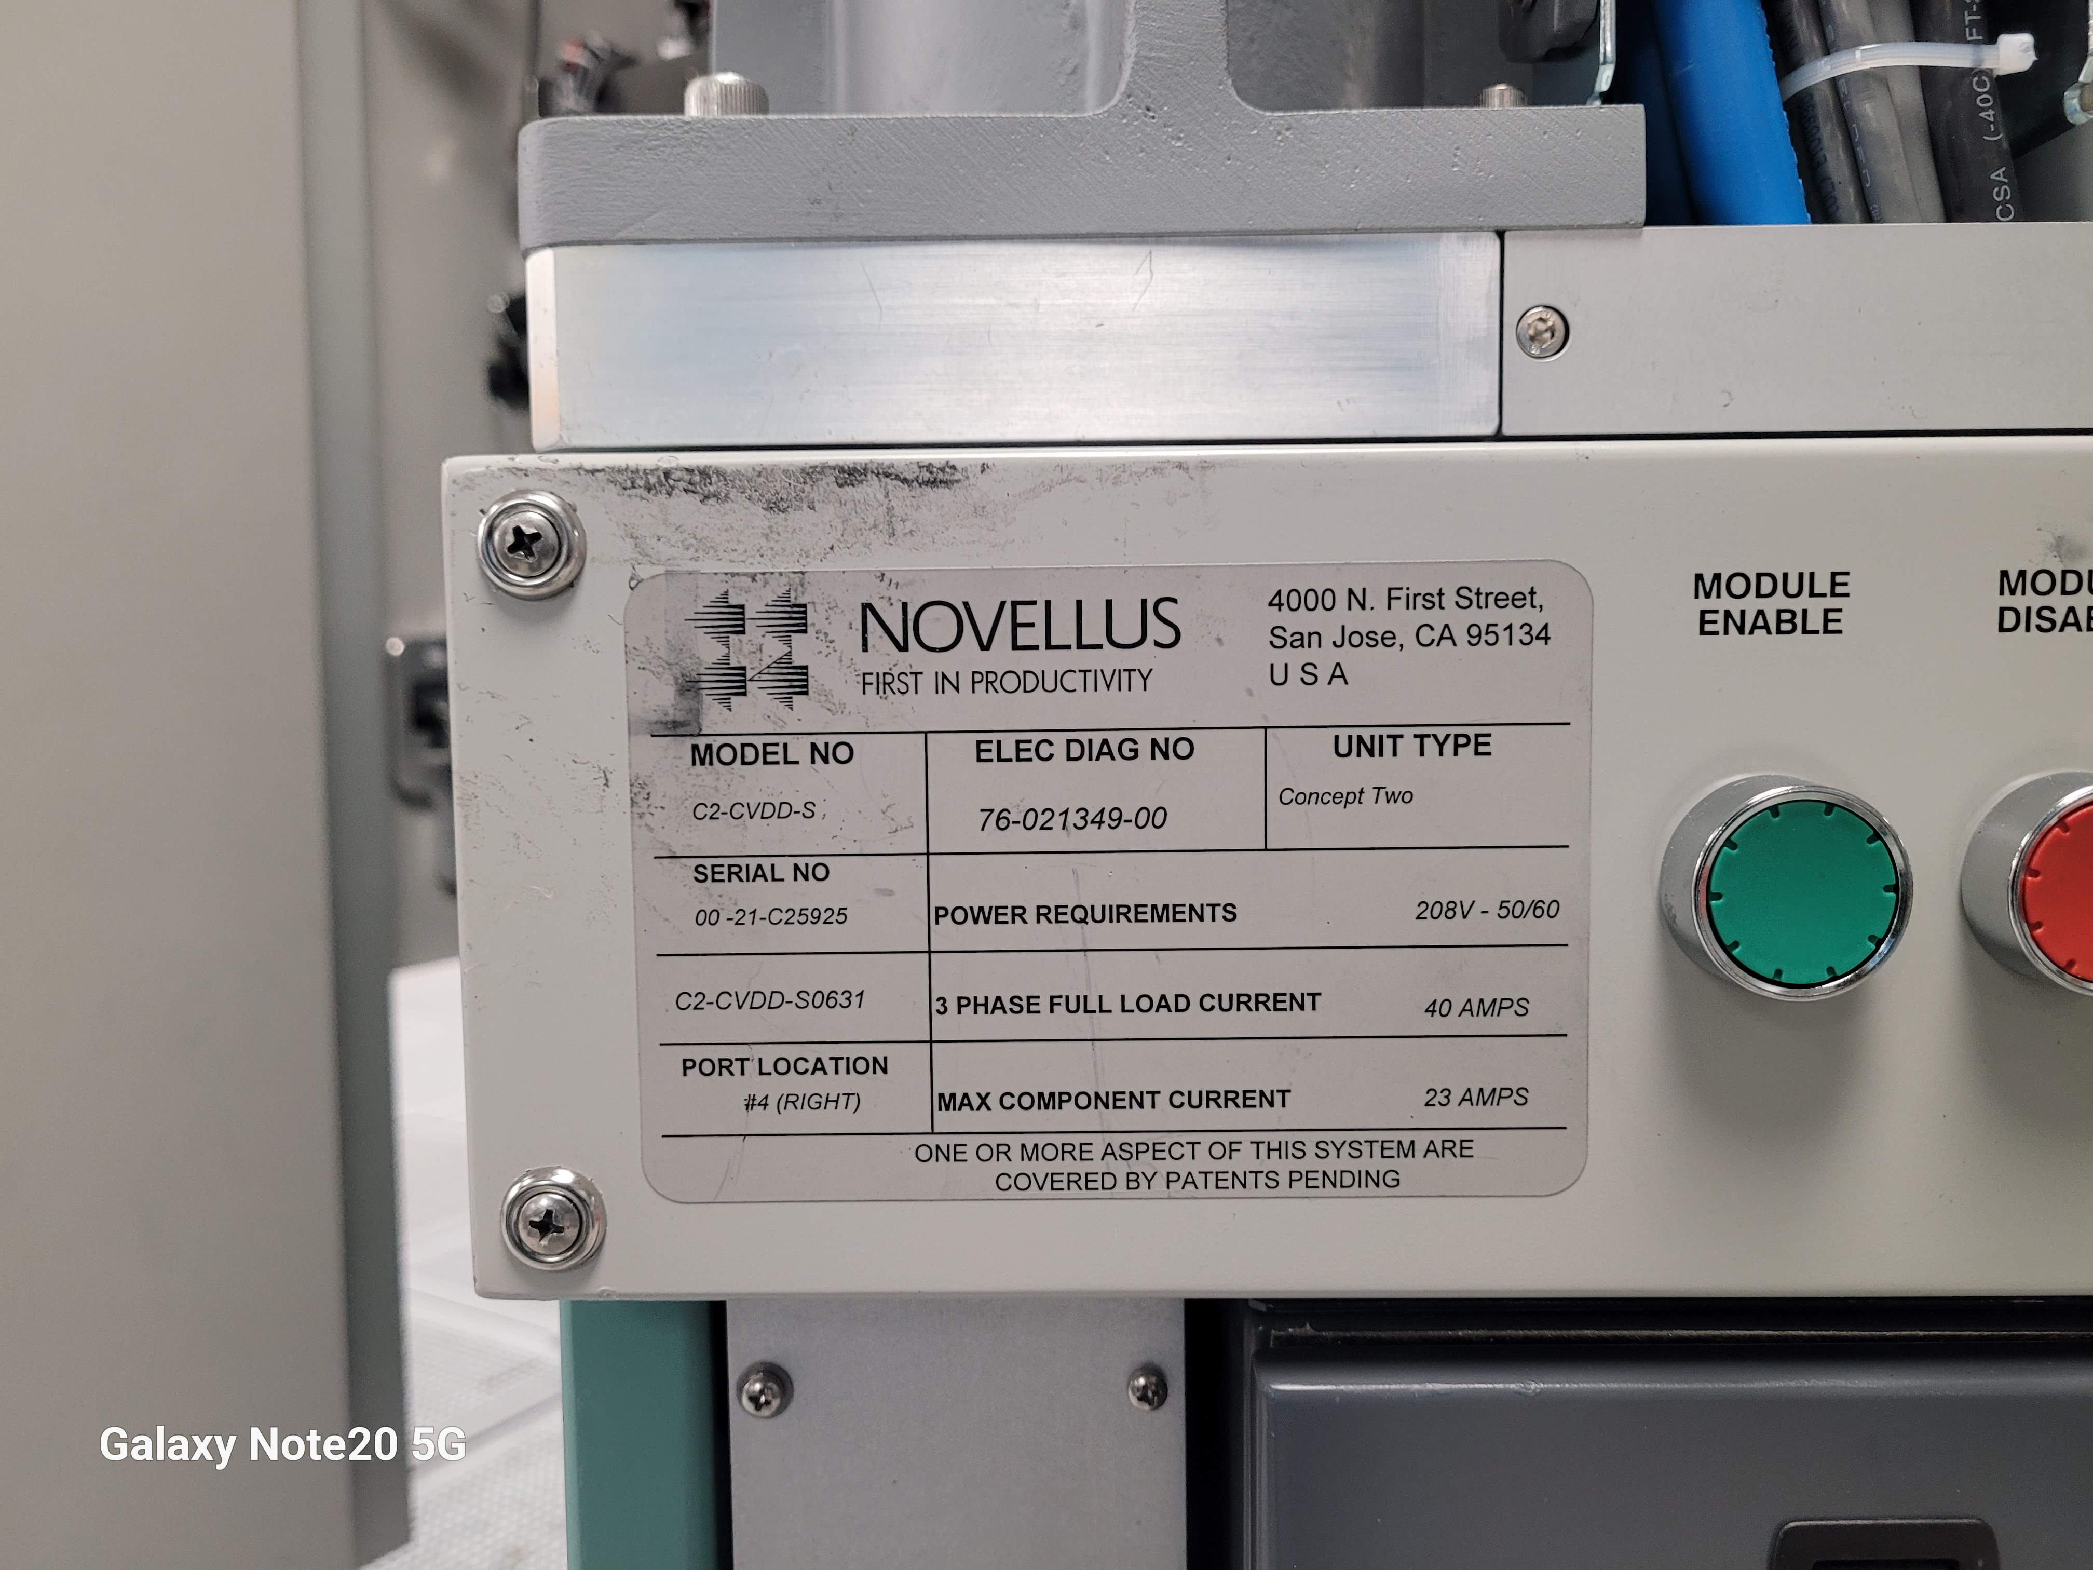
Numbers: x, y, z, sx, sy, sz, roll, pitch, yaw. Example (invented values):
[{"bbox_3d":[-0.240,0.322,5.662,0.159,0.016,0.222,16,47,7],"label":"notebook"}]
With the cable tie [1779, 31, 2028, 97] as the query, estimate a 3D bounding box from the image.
[{"bbox_3d":[0.137,-0.115,0.256,0.038,0.008,0.024,-1,3,1],"label":"cable tie"}]

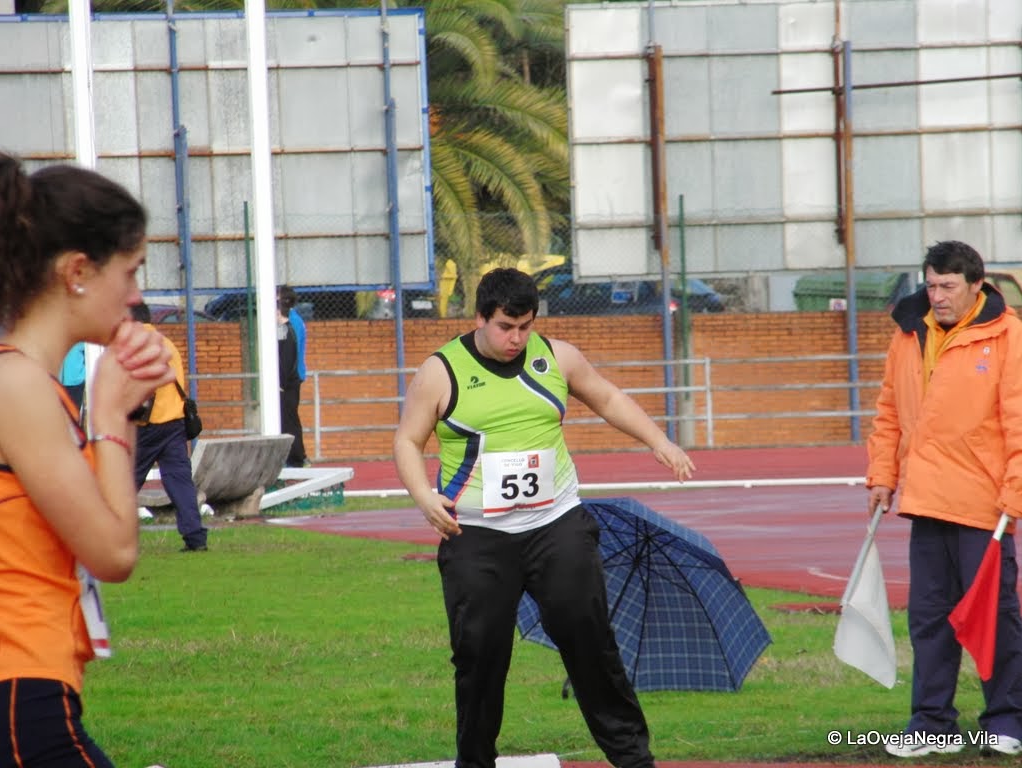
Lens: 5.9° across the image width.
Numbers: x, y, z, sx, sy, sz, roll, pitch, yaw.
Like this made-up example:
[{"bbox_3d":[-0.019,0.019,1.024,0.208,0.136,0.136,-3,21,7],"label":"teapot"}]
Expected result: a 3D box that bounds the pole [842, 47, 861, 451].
[{"bbox_3d":[3.598,-1.509,105.500,0.095,4.230,0.095,-2,0,0],"label":"pole"}]

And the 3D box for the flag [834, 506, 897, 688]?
[{"bbox_3d":[1.174,0.704,33.100,0.205,0.610,0.150,-2,0,6],"label":"flag"}]

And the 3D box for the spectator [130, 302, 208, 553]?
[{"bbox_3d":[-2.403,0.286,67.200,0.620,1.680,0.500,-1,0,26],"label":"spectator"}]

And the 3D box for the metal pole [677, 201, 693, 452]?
[{"bbox_3d":[1.845,-0.671,105.700,0.055,2.660,0.055,-2,0,0],"label":"metal pole"}]

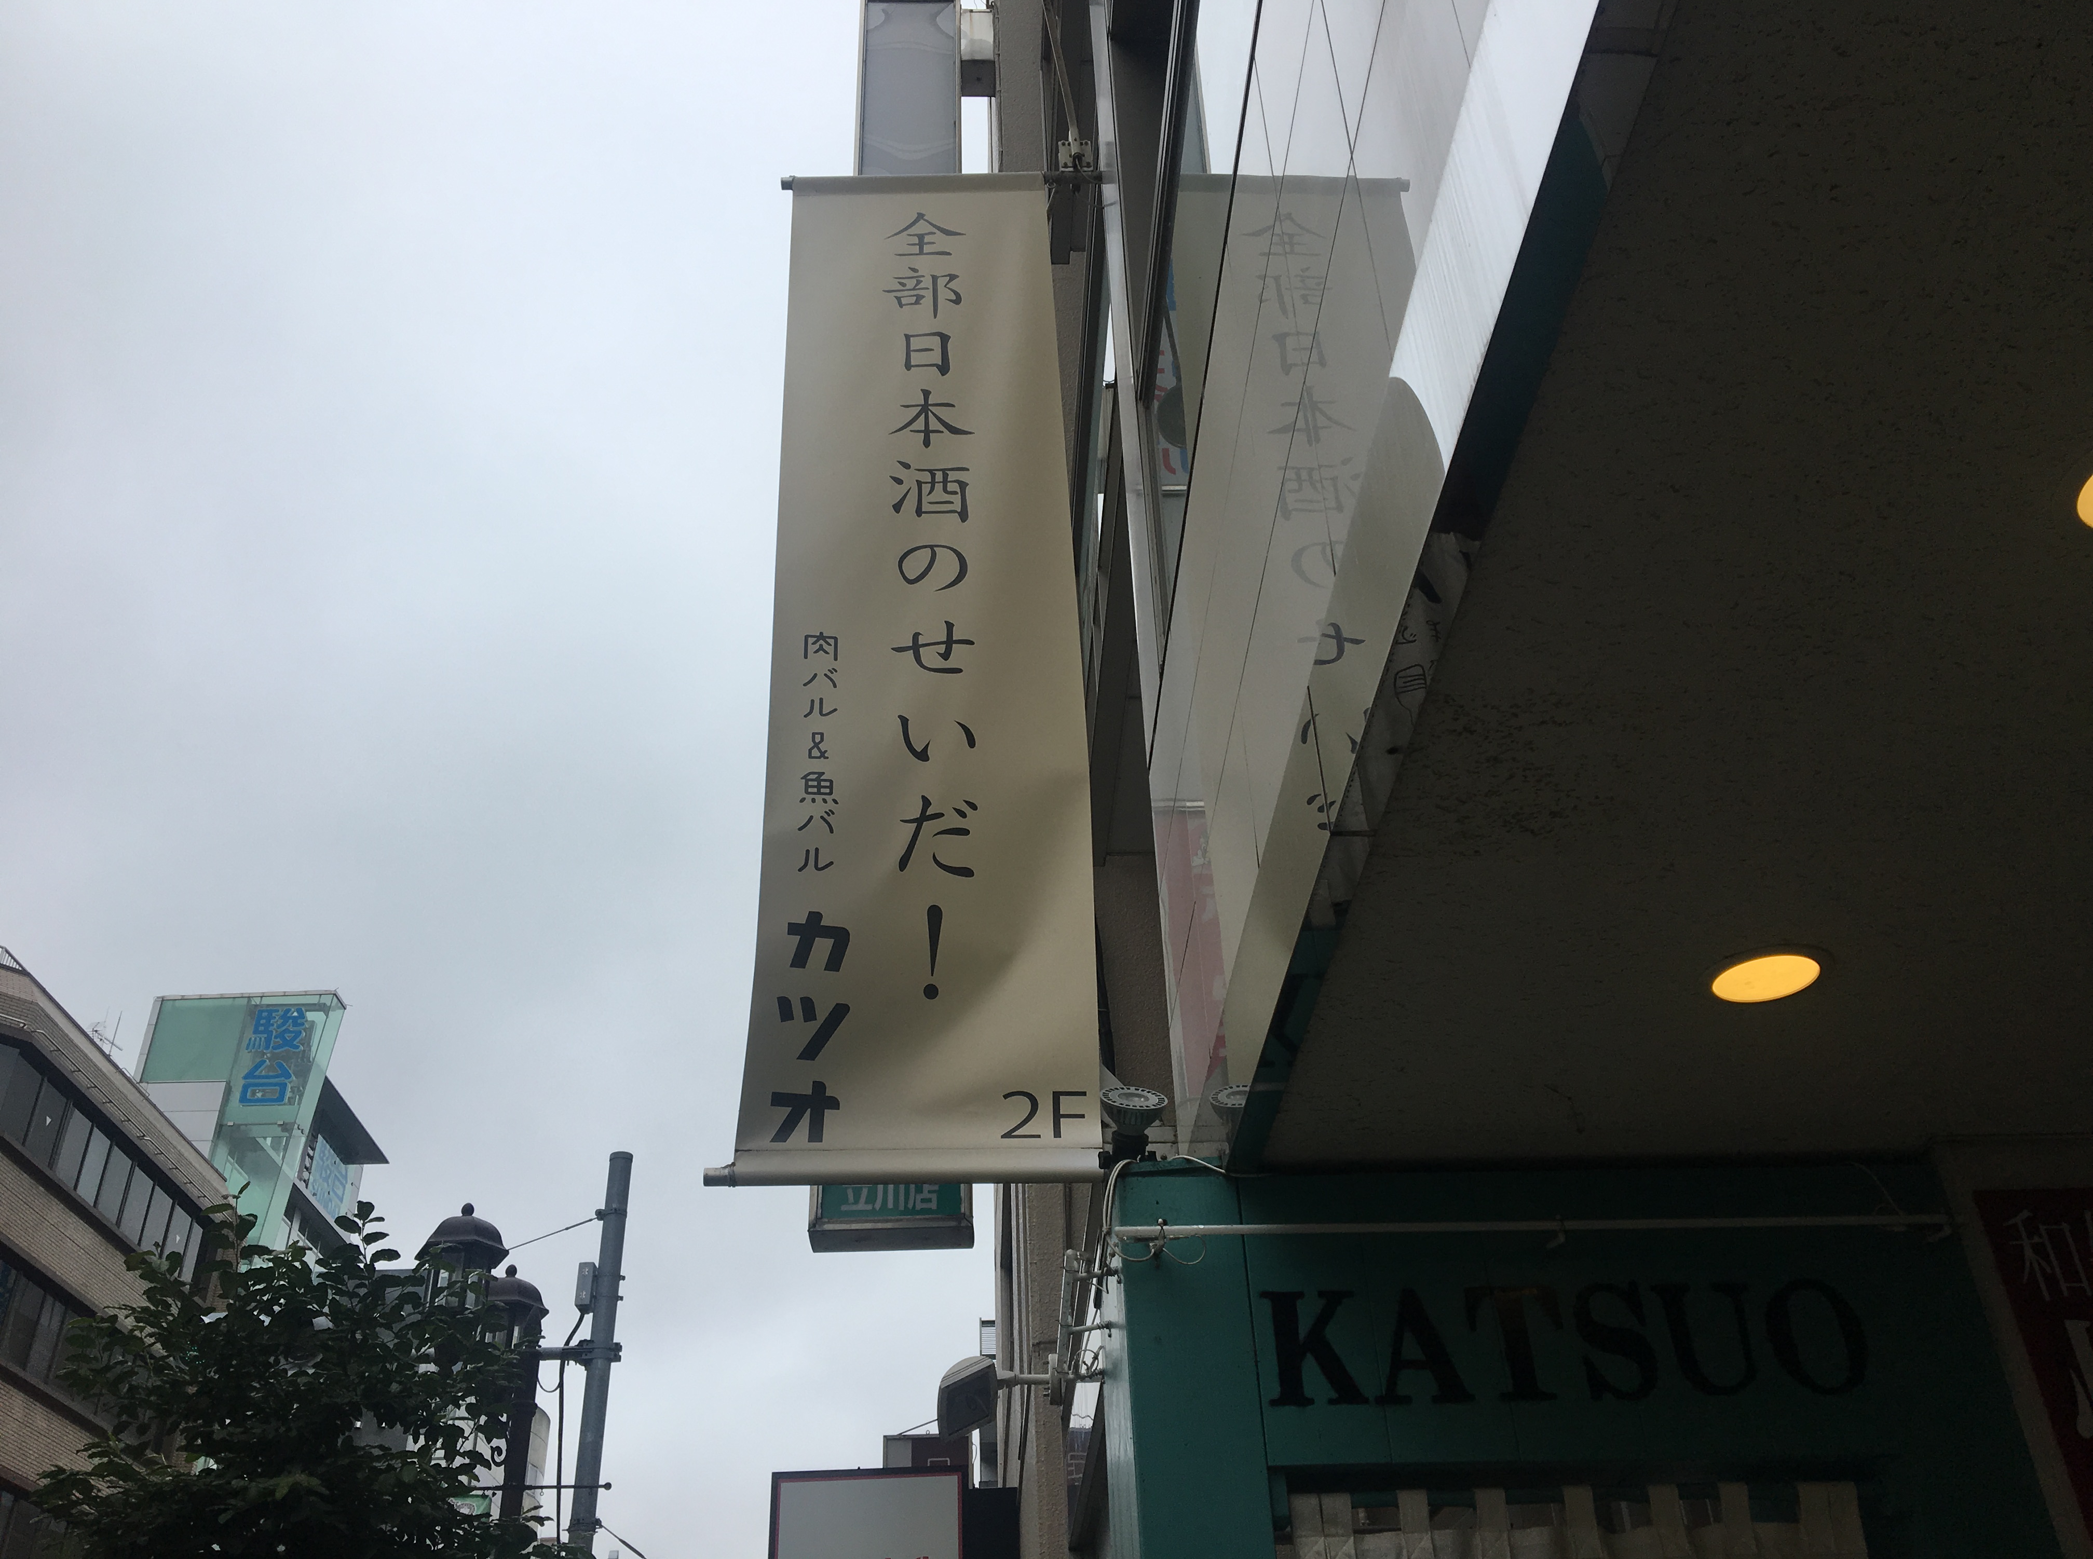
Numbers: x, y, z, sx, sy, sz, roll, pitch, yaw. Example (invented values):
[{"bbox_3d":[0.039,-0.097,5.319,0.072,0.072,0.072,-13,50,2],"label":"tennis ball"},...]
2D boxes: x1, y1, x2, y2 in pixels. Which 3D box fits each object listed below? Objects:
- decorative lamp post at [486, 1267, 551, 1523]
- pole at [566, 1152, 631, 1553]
[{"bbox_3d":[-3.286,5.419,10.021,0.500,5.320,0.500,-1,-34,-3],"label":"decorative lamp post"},{"bbox_3d":[-3.278,5.897,12.199,0.190,6.940,0.190,-1,-34,-3],"label":"pole"}]

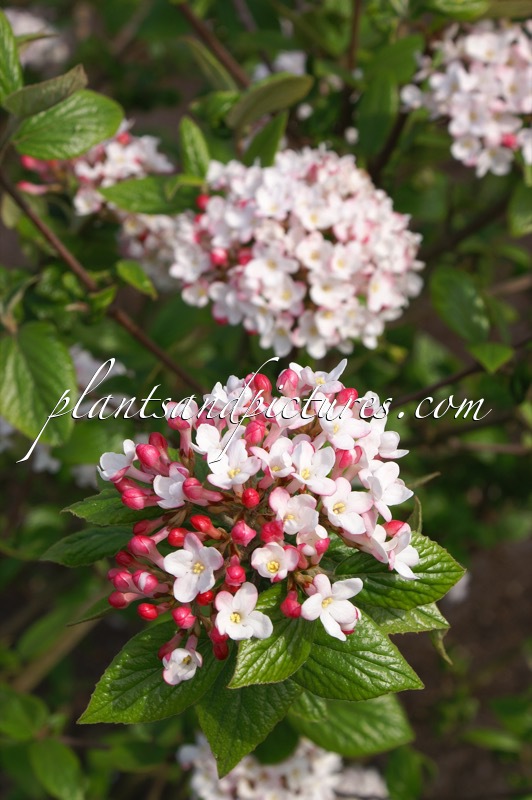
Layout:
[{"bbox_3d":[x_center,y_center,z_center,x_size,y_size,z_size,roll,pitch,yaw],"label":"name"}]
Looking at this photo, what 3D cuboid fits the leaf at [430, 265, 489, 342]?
[{"bbox_3d":[0.084,-0.041,0.860,0.021,0.009,0.039,-28,78,-16],"label":"leaf"}]

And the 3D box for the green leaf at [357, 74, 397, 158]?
[{"bbox_3d":[0.047,-0.120,0.840,0.018,0.036,0.009,5,-15,14],"label":"green leaf"}]

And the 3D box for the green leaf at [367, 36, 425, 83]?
[{"bbox_3d":[0.054,-0.143,0.840,0.019,0.028,0.009,58,14,29],"label":"green leaf"}]

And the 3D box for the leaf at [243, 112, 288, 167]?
[{"bbox_3d":[-0.001,-0.093,0.720,0.014,0.026,0.009,37,0,-8],"label":"leaf"}]

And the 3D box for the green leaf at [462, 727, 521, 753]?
[{"bbox_3d":[0.104,0.156,0.920,0.029,0.008,0.014,22,27,12],"label":"green leaf"}]

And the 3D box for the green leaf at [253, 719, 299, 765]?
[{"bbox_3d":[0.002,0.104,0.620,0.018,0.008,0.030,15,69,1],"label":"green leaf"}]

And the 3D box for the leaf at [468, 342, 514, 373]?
[{"bbox_3d":[0.097,-0.019,0.860,0.020,0.008,0.019,-1,49,-1],"label":"leaf"}]

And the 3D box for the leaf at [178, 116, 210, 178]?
[{"bbox_3d":[-0.025,-0.087,0.690,0.011,0.023,0.007,-11,-9,-20],"label":"leaf"}]

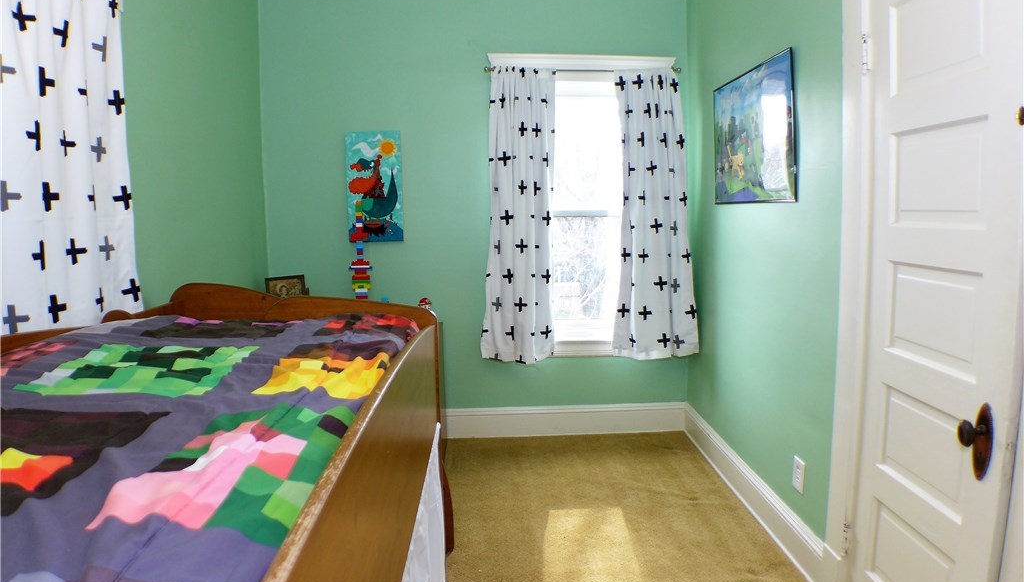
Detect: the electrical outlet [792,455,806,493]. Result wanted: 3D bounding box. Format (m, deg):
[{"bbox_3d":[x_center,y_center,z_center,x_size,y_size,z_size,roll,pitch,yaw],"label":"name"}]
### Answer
[{"bbox_3d":[1.042,0.670,2.580,0.009,0.116,0.072,-1,7,-1],"label":"electrical outlet"}]

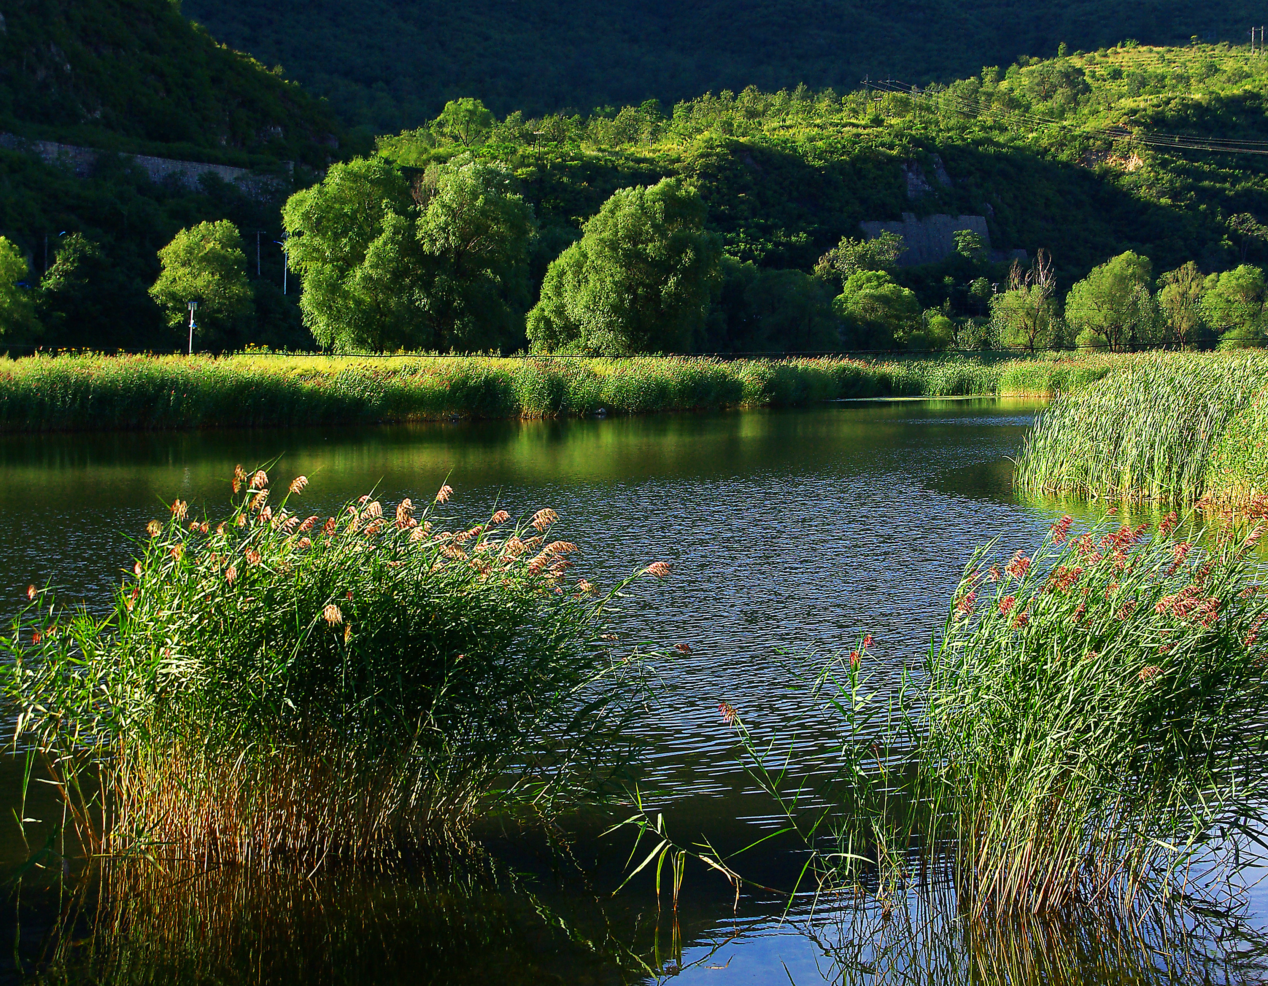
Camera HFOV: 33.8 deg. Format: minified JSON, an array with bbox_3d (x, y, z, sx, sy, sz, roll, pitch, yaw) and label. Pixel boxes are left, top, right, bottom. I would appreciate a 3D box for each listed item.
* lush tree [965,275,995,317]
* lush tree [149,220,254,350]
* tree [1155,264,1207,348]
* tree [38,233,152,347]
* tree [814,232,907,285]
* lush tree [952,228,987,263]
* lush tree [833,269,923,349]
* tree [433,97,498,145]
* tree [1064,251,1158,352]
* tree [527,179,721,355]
[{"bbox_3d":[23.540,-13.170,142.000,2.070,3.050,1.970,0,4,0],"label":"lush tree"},{"bbox_3d":[-21.720,-10.320,105.000,5.210,6.760,4.950,0,4,0],"label":"lush tree"},{"bbox_3d":[45.050,-15.340,172.000,4.040,7.390,4.040,0,4,0],"label":"tree"},{"bbox_3d":[-28.900,-10.670,112.000,6.050,6.410,5.740,0,4,0],"label":"tree"},{"bbox_3d":[18.310,-18.390,170.000,7.270,5.710,6.540,0,4,0],"label":"tree"},{"bbox_3d":[26.590,-19.310,165.000,2.670,3.000,2.540,0,4,0],"label":"lush tree"},{"bbox_3d":[17.520,-13.170,150.000,6.330,5.700,6.020,0,4,0],"label":"lush tree"},{"bbox_3d":[-21.940,-47.800,270.000,8.080,6.390,7.670,0,4,0],"label":"tree"},{"bbox_3d":[30.140,-12.070,132.000,5.840,6.540,5.550,0,4,0],"label":"tree"},{"bbox_3d":[-0.540,-12.410,115.000,10.450,9.750,9.400,0,4,0],"label":"tree"}]

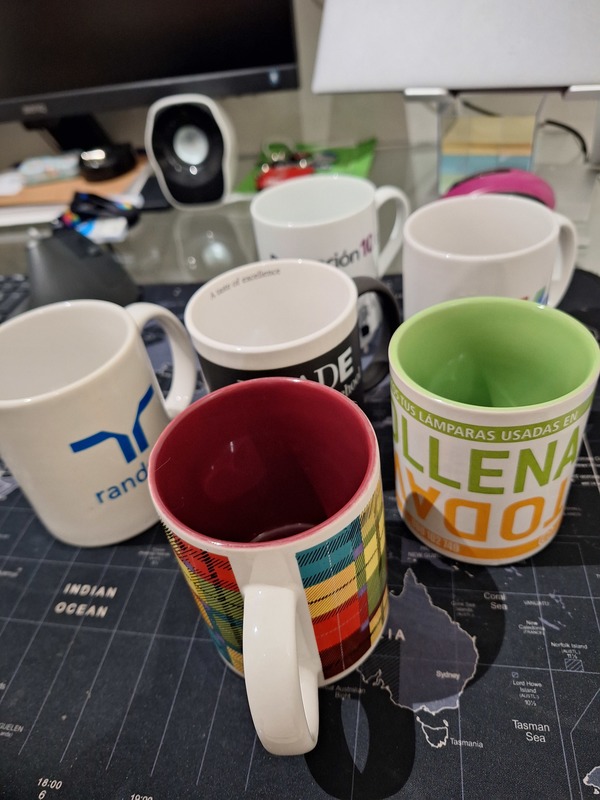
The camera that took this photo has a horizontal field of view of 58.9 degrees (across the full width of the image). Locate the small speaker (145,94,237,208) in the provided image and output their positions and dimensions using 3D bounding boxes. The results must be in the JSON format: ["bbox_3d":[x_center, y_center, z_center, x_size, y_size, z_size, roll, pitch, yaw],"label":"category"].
[{"bbox_3d":[-0.119,-0.300,0.620,0.093,0.117,0.088,-3,40,8],"label":"small speaker"}]

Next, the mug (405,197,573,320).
[{"bbox_3d":[0.125,-0.069,0.342,0.121,0.100,0.087,-22,41,-15],"label":"mug"}]

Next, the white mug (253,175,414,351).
[{"bbox_3d":[0.030,-0.107,0.403,0.123,0.100,0.089,-26,42,-18],"label":"white mug"}]

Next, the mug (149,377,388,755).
[{"bbox_3d":[-0.006,0.071,0.211,0.085,0.101,0.121,-6,40,5],"label":"mug"}]

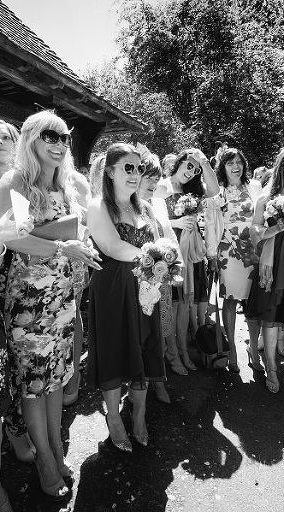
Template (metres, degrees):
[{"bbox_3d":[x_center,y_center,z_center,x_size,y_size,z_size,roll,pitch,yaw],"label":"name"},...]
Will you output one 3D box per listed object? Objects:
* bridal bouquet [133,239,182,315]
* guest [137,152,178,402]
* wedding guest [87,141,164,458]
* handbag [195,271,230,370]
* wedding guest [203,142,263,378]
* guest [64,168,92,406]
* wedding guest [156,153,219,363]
[{"bbox_3d":[0.076,0.096,1.570,0.230,0.340,0.220,0,8,0],"label":"bridal bouquet"},{"bbox_3d":[0.104,0.185,2.156,0.460,1.630,0.400,-7,10,-40],"label":"guest"},{"bbox_3d":[-0.079,0.243,1.733,0.460,1.660,0.460,-6,10,-38],"label":"wedding guest"},{"bbox_3d":[0.532,0.471,2.450,0.250,0.720,0.180,-3,9,-20],"label":"handbag"},{"bbox_3d":[0.714,0.068,2.470,0.470,1.706,0.380,1,11,7],"label":"wedding guest"},{"bbox_3d":[-0.481,0.166,2.013,0.460,1.680,0.360,-7,13,-33],"label":"guest"},{"bbox_3d":[0.331,0.065,2.379,0.520,1.660,0.420,-4,9,-25],"label":"wedding guest"}]

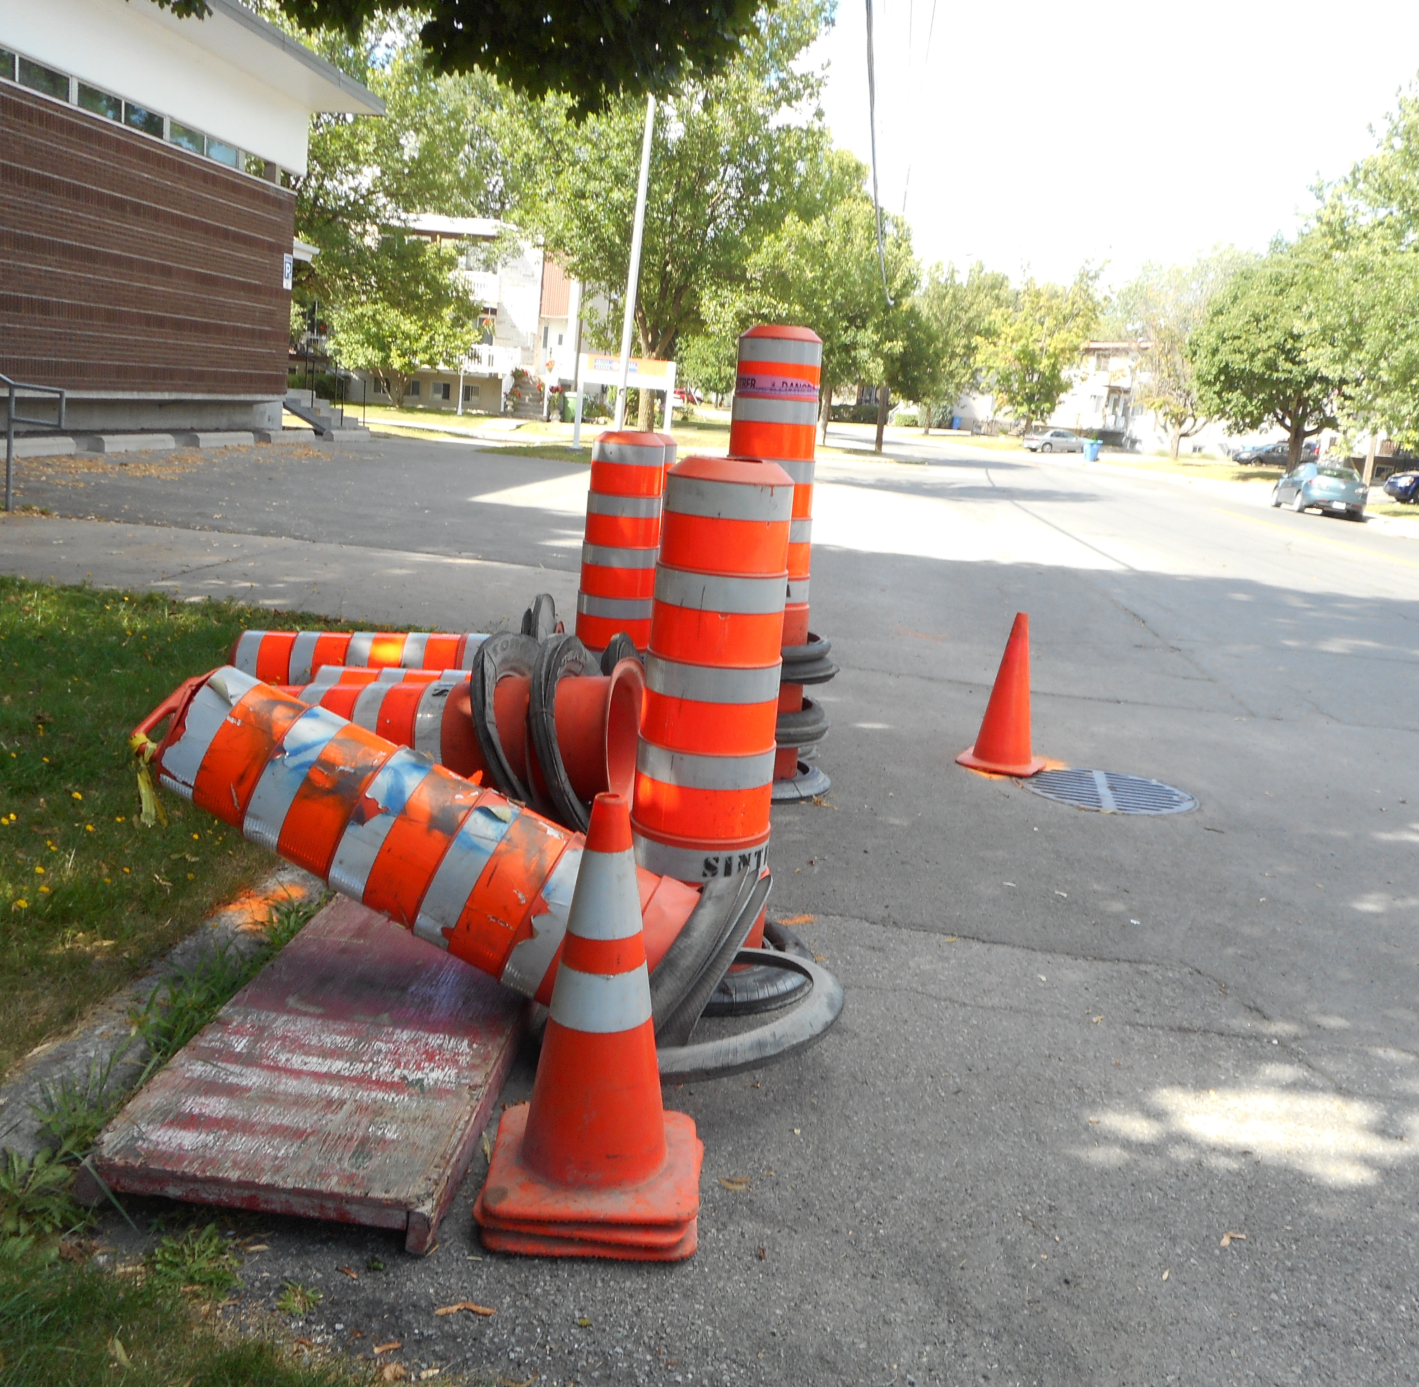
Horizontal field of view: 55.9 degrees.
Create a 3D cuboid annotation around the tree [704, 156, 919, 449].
[{"bbox_3d":[4.655,-16.679,57.000,9.300,12.200,9.300,6,12,0],"label":"tree"}]

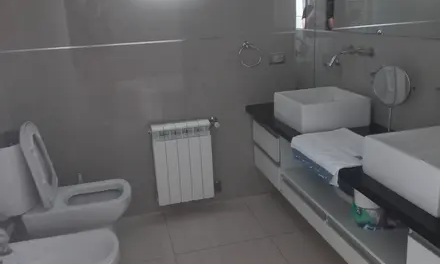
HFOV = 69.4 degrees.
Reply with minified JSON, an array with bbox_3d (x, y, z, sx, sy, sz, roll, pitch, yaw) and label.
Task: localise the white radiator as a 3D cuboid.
[{"bbox_3d":[-0.258,0.204,2.224,0.389,0.588,0.087,-7,18,-13],"label":"white radiator"}]

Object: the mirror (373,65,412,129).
[{"bbox_3d":[0.798,-0.141,1.484,0.117,0.331,0.180,-17,22,-38],"label":"mirror"}]

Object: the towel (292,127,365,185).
[{"bbox_3d":[0.552,0.097,1.425,0.326,0.105,0.452,-7,18,-13],"label":"towel"}]

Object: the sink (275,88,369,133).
[{"bbox_3d":[0.566,-0.135,1.804,0.400,0.151,0.340,-7,18,-13],"label":"sink"}]

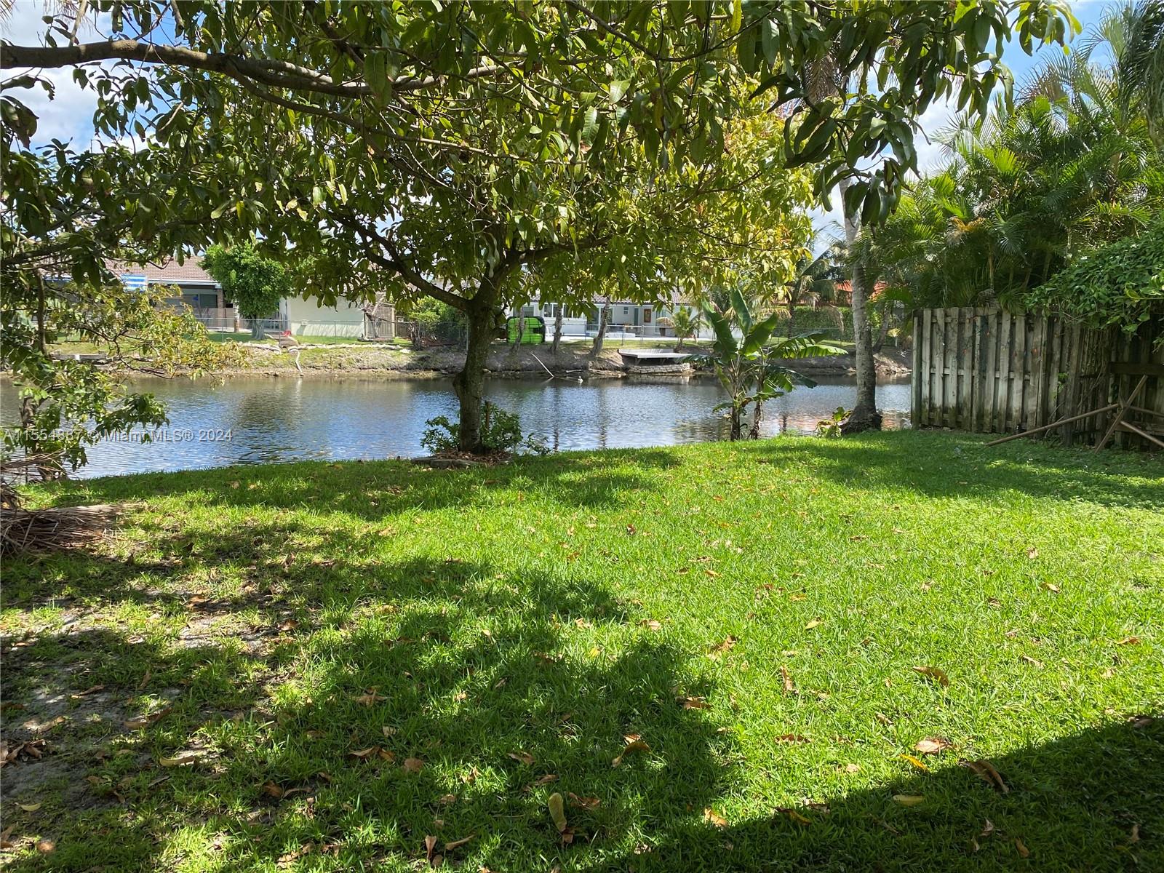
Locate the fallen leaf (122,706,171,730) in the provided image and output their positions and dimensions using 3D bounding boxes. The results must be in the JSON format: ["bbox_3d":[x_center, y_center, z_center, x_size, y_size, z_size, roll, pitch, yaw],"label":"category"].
[{"bbox_3d":[-1.735,1.132,3.494,0.190,0.040,0.070,-5,9,-34],"label":"fallen leaf"}]

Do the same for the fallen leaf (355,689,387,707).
[{"bbox_3d":[-0.894,1.105,3.689,0.130,0.035,0.080,0,8,0],"label":"fallen leaf"}]

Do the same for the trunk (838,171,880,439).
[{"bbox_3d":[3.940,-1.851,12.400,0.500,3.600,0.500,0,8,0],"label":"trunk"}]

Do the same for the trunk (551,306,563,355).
[{"bbox_3d":[-1.348,-5.916,48.000,0.600,2.896,0.500,0,8,0],"label":"trunk"}]

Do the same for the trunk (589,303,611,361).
[{"bbox_3d":[0.926,-5.323,44.500,0.950,2.900,0.600,0,8,0],"label":"trunk"}]

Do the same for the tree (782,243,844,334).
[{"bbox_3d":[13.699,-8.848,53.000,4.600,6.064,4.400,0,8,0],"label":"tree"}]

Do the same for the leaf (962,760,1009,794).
[{"bbox_3d":[1.388,1.170,3.008,0.075,0.050,0.199,-3,8,-21],"label":"leaf"}]

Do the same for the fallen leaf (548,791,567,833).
[{"bbox_3d":[-0.077,1.201,2.788,0.055,0.050,0.177,-1,8,-9],"label":"fallen leaf"}]

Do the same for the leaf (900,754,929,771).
[{"bbox_3d":[1.180,1.157,3.103,0.040,0.030,0.117,-5,10,-35],"label":"leaf"}]

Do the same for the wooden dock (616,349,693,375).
[{"bbox_3d":[3.626,-3.671,43.300,3.400,1.100,2.200,0,8,0],"label":"wooden dock"}]

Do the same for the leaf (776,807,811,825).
[{"bbox_3d":[0.682,1.224,2.819,0.115,0.030,0.050,6,10,39],"label":"leaf"}]

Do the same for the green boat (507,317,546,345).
[{"bbox_3d":[-3.339,-6.353,52.200,2.330,1.650,0.600,0,7,-6],"label":"green boat"}]

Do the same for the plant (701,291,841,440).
[{"bbox_3d":[2.559,-0.964,11.800,1.800,1.950,1.500,0,8,0],"label":"plant"}]

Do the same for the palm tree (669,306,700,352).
[{"bbox_3d":[5.675,-5.978,48.500,2.100,2.623,2.000,0,8,0],"label":"palm tree"}]

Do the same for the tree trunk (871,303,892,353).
[{"bbox_3d":[15.594,-5.656,45.500,1.000,2.600,0.600,0,8,0],"label":"tree trunk"}]

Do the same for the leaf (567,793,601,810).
[{"bbox_3d":[0.007,1.192,2.851,0.113,0.035,0.055,3,8,22],"label":"leaf"}]

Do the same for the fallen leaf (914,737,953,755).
[{"bbox_3d":[1.319,1.162,3.272,0.135,0.040,0.080,0,8,0],"label":"fallen leaf"}]

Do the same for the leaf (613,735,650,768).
[{"bbox_3d":[0.179,1.146,3.181,0.171,0.065,0.080,-7,10,-40],"label":"leaf"}]

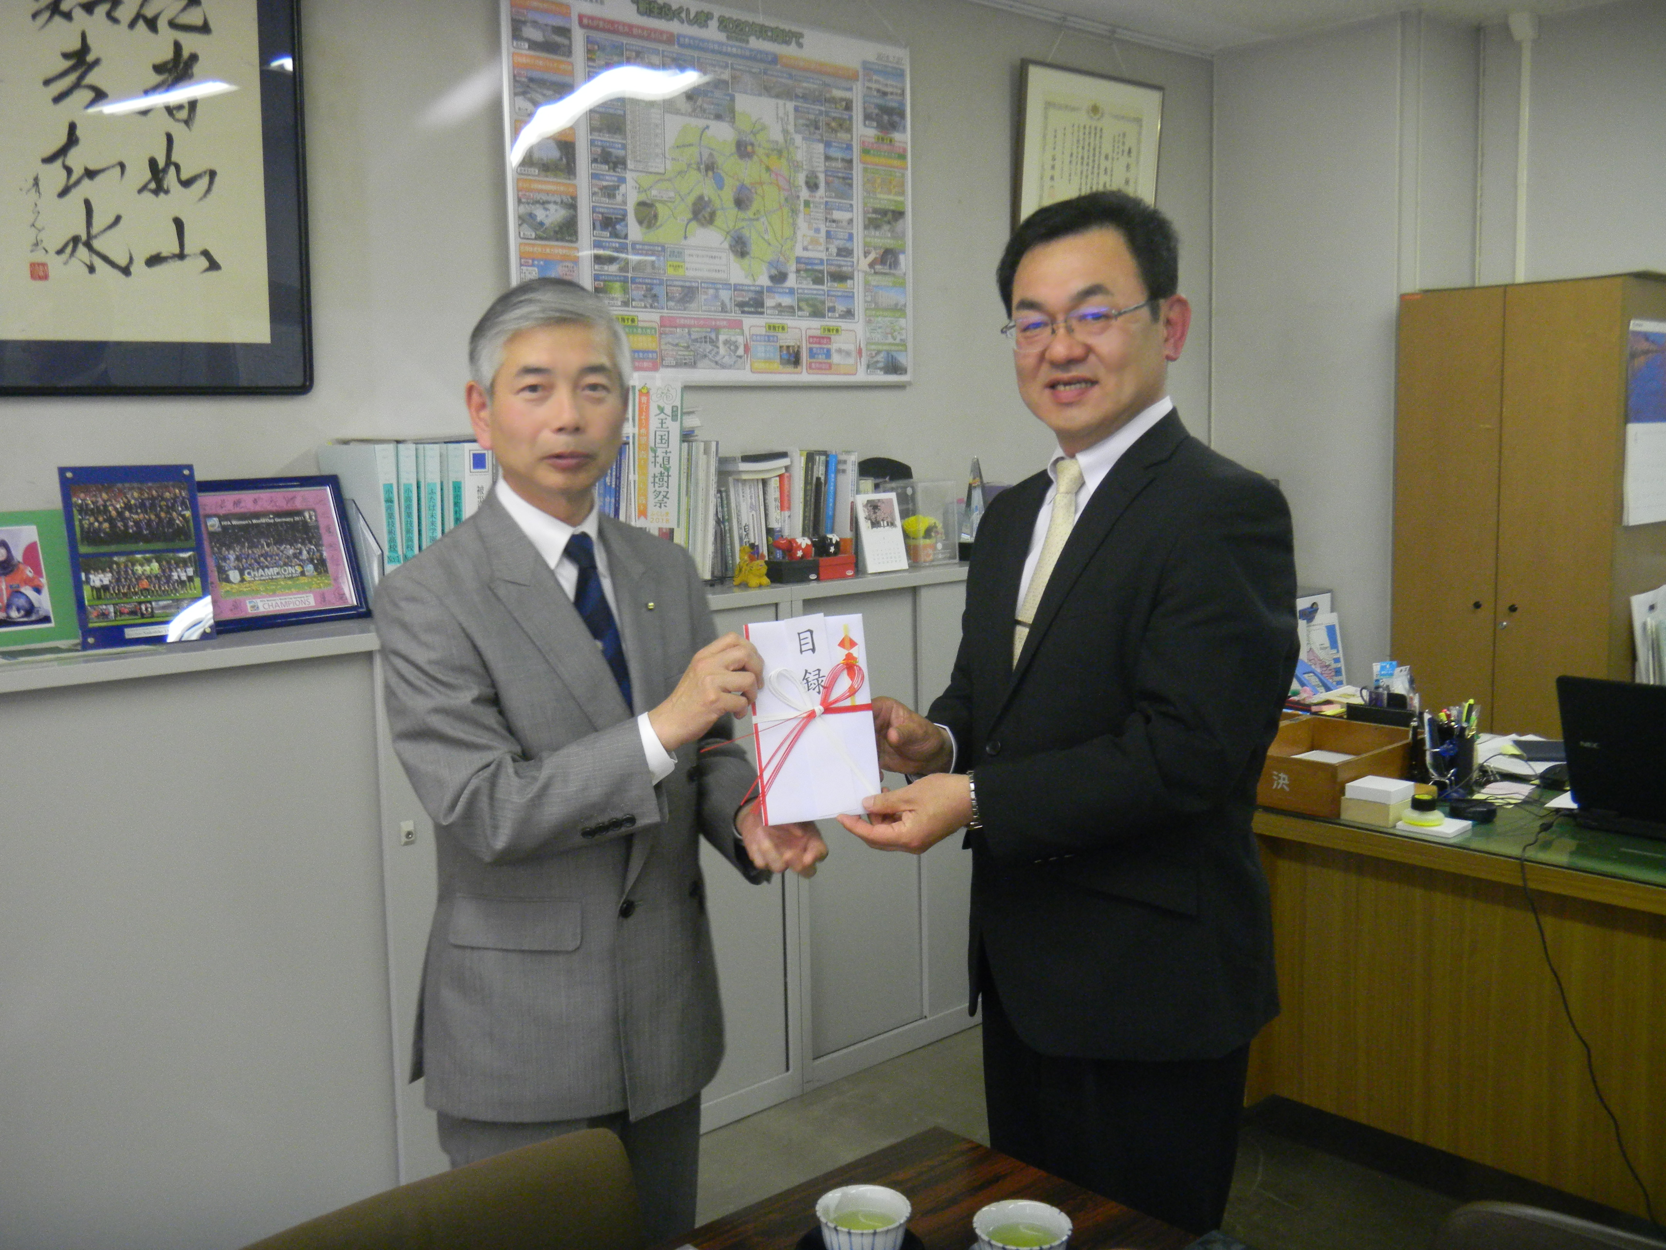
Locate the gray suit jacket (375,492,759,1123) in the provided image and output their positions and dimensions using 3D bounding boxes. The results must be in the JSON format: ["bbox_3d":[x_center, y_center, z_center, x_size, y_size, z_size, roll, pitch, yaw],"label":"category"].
[{"bbox_3d":[-0.262,0.208,1.750,0.460,0.700,0.380,-7,9,-42],"label":"gray suit jacket"}]

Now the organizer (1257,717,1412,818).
[{"bbox_3d":[0.952,0.270,3.101,0.283,0.097,0.410,6,10,44],"label":"organizer"}]

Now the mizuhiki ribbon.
[{"bbox_3d":[-0.020,0.108,1.480,0.118,0.140,0.022,-6,1,0],"label":"mizuhiki ribbon"}]

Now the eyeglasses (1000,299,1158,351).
[{"bbox_3d":[0.264,-0.308,1.660,0.140,0.040,0.138,-9,5,32],"label":"eyeglasses"}]

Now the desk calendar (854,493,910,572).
[{"bbox_3d":[0.099,-0.209,3.594,0.121,0.173,0.075,-7,9,-40],"label":"desk calendar"}]

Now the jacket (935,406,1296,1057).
[{"bbox_3d":[0.275,0.124,1.721,0.390,0.707,0.470,-5,8,-30],"label":"jacket"}]

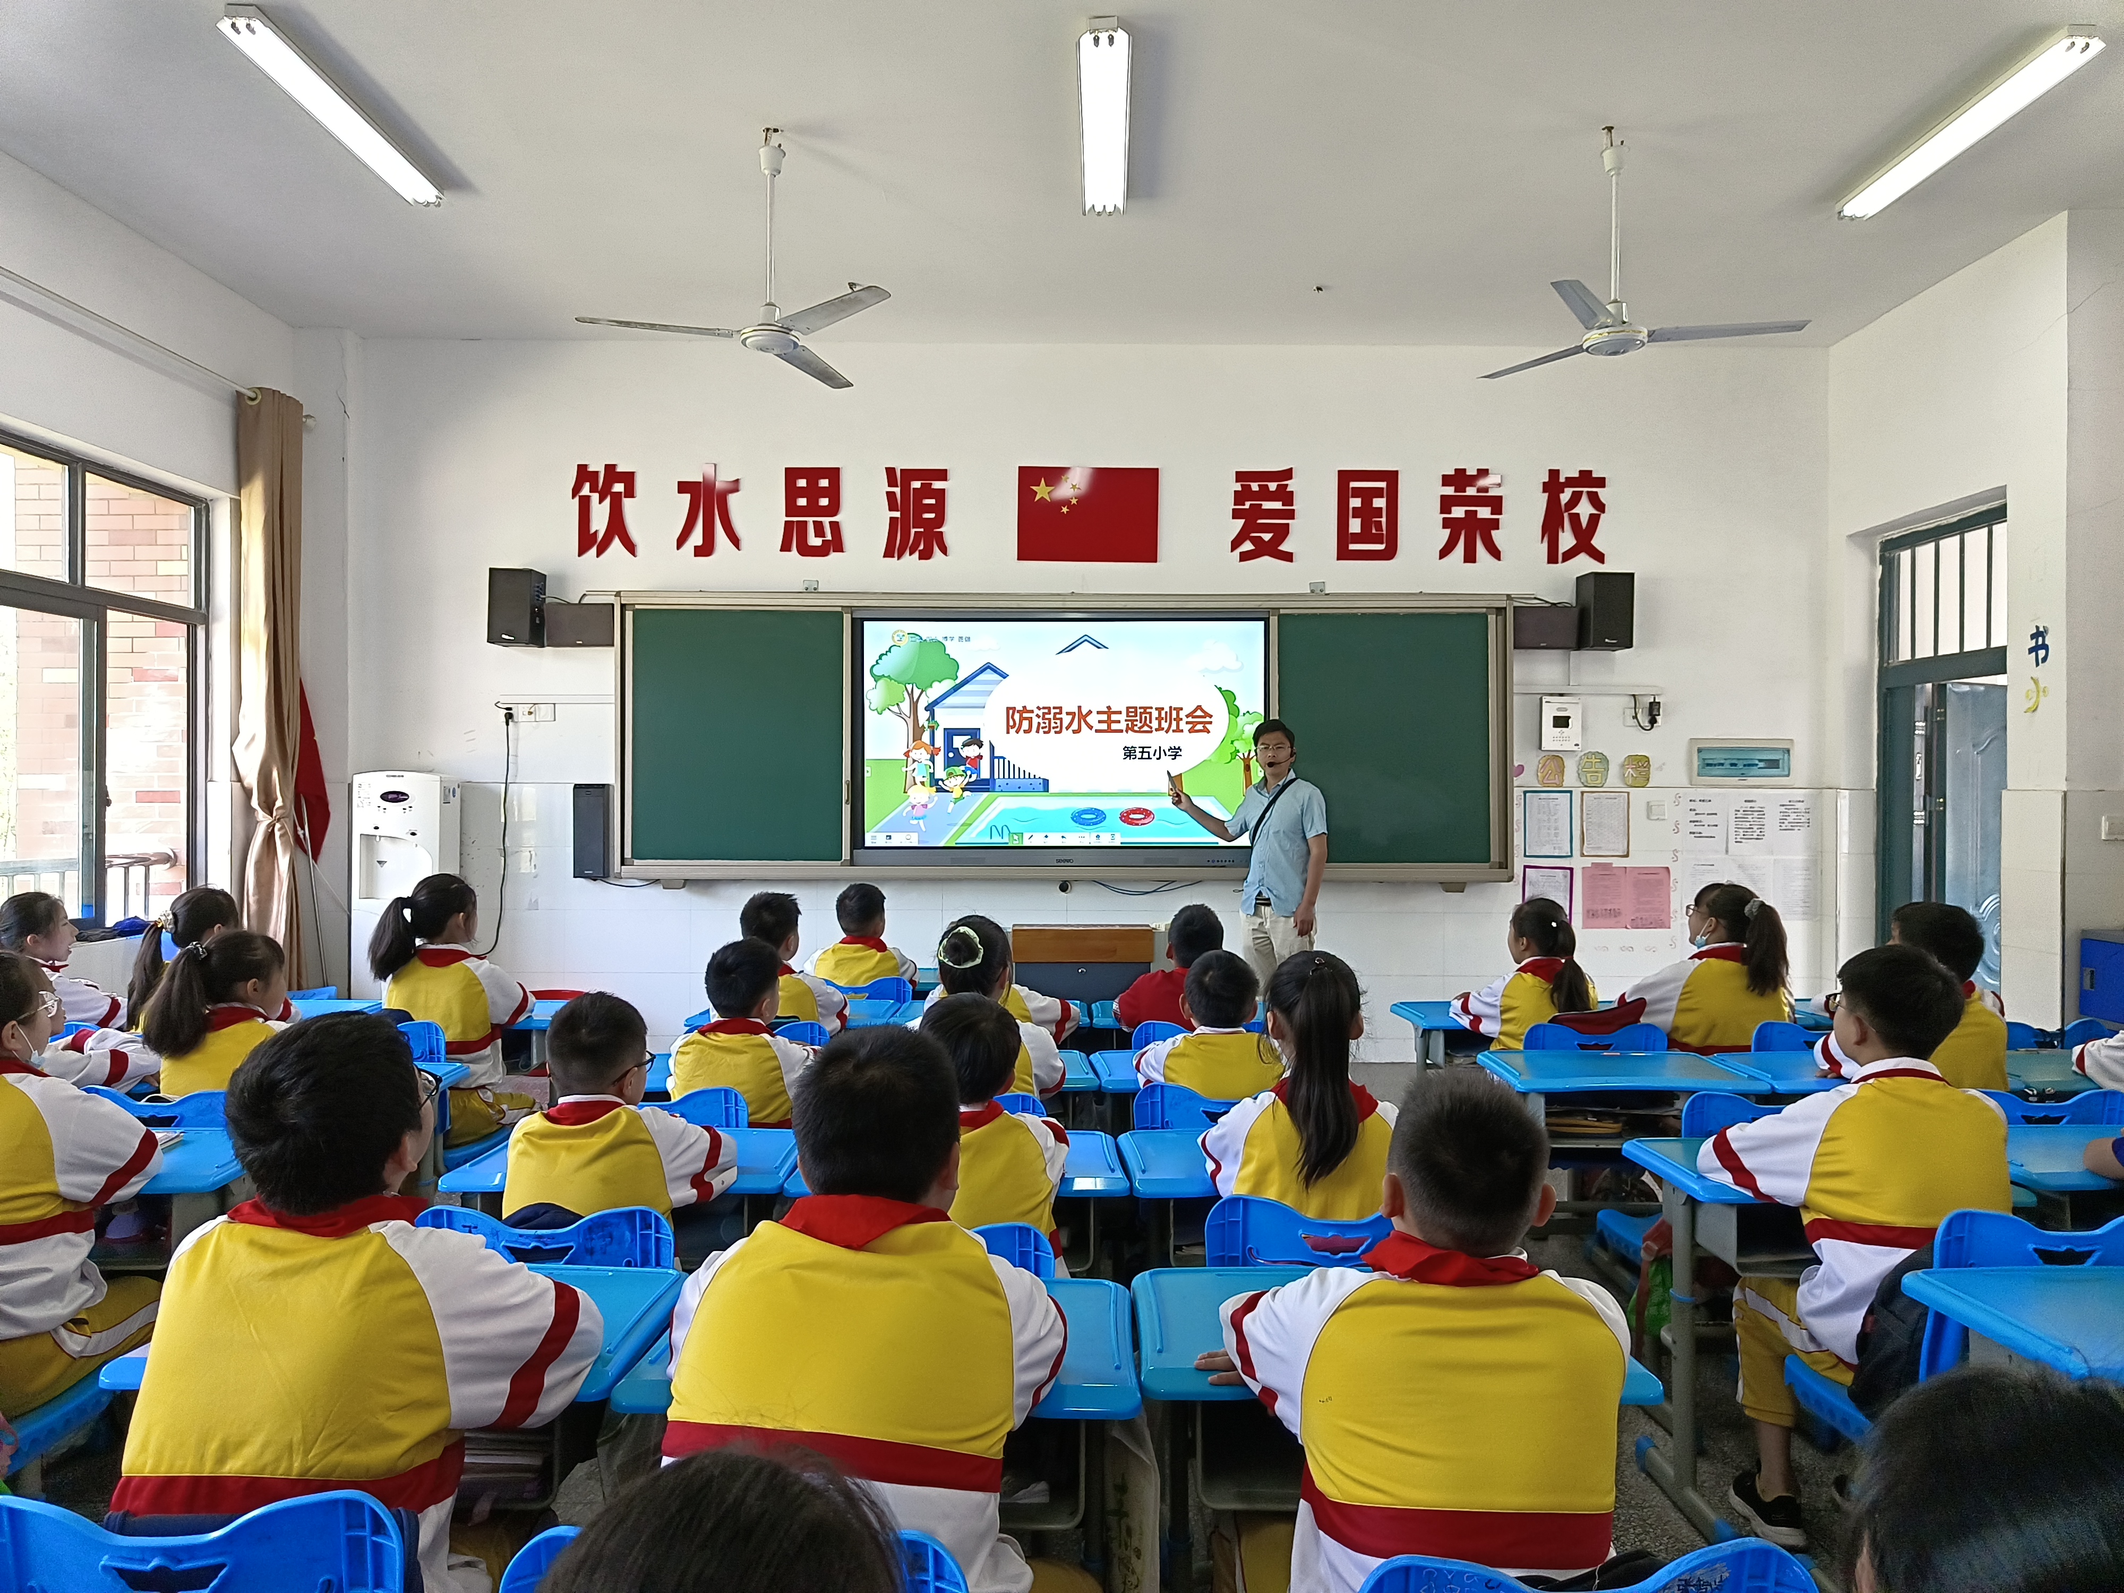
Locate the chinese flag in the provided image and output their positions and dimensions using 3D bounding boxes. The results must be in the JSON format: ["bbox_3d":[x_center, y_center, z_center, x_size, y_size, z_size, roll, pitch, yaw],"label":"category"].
[{"bbox_3d":[0.128,-1.363,6.830,0.680,0.465,0.020,0,0,0],"label":"chinese flag"}]

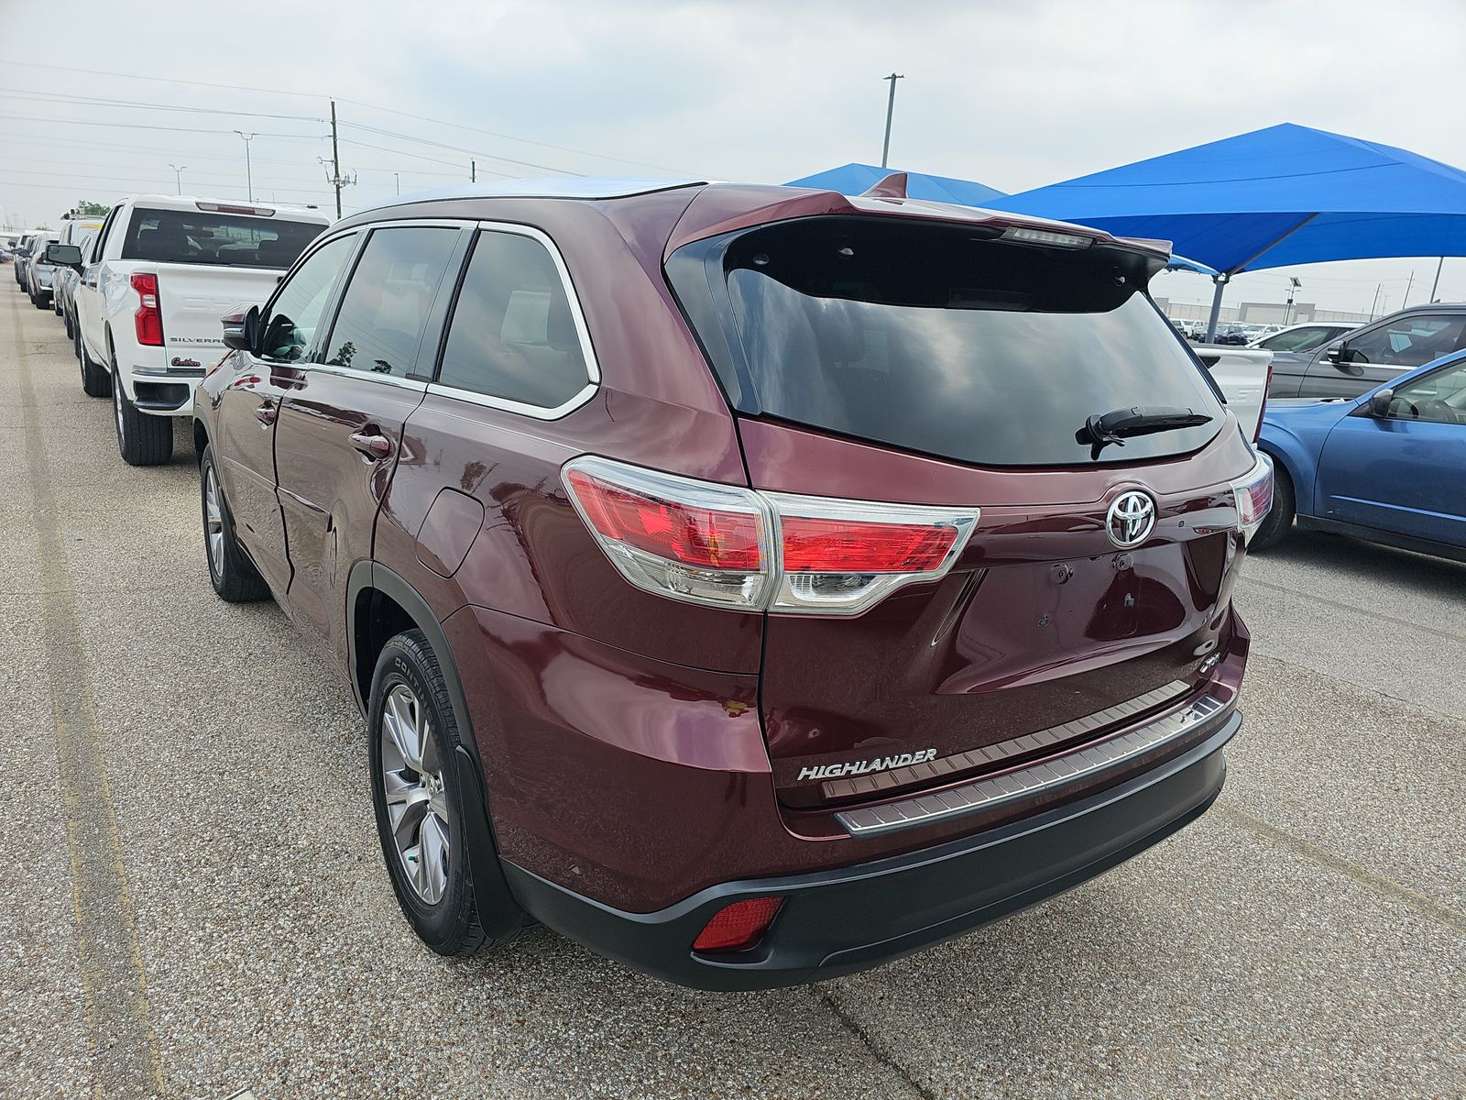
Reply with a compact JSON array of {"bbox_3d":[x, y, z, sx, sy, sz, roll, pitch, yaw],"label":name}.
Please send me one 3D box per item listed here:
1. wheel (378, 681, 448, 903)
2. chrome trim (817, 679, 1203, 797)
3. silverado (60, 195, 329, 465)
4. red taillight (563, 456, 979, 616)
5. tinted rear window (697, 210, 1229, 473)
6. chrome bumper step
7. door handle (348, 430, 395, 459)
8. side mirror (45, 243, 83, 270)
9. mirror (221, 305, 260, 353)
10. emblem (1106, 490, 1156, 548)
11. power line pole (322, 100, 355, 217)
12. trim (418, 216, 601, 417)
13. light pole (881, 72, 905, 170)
[{"bbox_3d":[-0.660,0.546,2.273,0.190,0.490,0.490,-6,18,-35],"label":"wheel"},{"bbox_3d":[0.605,0.360,1.900,1.080,0.040,0.080,-6,18,-35],"label":"chrome trim"},{"bbox_3d":[-4.595,-2.101,8.896,2.100,1.950,6.000,-7,18,-35],"label":"silverado"},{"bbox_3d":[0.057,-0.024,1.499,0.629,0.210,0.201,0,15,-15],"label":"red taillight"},{"bbox_3d":[0.543,-0.357,1.877,1.380,0.466,0.109,-6,-14,-35],"label":"tinted rear window"},{"bbox_3d":[0.651,0.402,1.862,1.130,0.032,0.115,-7,18,-35],"label":"chrome bumper step"},{"bbox_3d":[-0.834,-0.240,2.242,0.050,0.045,0.220,-7,18,-35],"label":"door handle"},{"bbox_3d":[-6.034,-2.645,8.787,0.280,0.200,0.150,-7,18,-35],"label":"side mirror"},{"bbox_3d":[-1.672,-0.751,3.308,0.115,0.165,0.225,0,15,-16],"label":"mirror"},{"bbox_3d":[0.693,-0.054,1.709,0.148,0.103,0.022,-6,11,-35],"label":"emblem"},{"bbox_3d":[-31.214,-28.195,77.487,2.300,13.900,0.800,4,15,2],"label":"power line pole"},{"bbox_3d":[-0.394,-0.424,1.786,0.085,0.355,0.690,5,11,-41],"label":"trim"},{"bbox_3d":[5.945,-13.705,39.421,0.350,10.290,1.150,-7,18,-35],"label":"light pole"}]

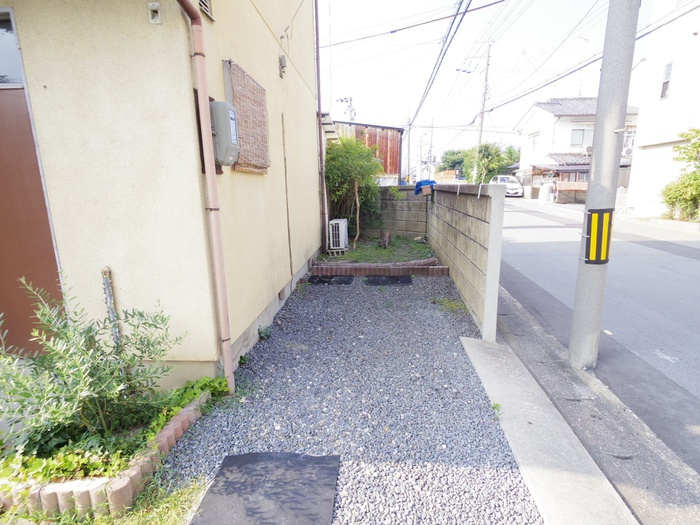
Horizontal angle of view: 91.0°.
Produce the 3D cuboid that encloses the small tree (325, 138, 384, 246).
[{"bbox_3d":[0.028,-1.534,7.788,1.410,2.430,1.400,-1,13,6],"label":"small tree"}]

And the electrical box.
[{"bbox_3d":[-0.900,-0.904,2.444,0.170,0.430,0.210,-1,13,6],"label":"electrical box"}]

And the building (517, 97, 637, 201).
[{"bbox_3d":[17.051,-8.771,26.396,6.600,7.200,8.600,-1,13,6],"label":"building"}]

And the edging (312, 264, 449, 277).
[{"bbox_3d":[0.512,0.159,6.158,2.420,0.160,0.100,0,13,8],"label":"edging"}]

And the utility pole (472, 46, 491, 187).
[{"bbox_3d":[10.423,-11.125,27.342,0.340,11.500,0.340,2,13,5],"label":"utility pole"}]

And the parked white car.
[{"bbox_3d":[12.347,-5.965,27.049,1.690,1.500,3.880,0,13,12],"label":"parked white car"}]

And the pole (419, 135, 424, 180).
[{"bbox_3d":[15.370,-21.651,73.913,0.350,10.500,0.350,-1,13,6],"label":"pole"}]

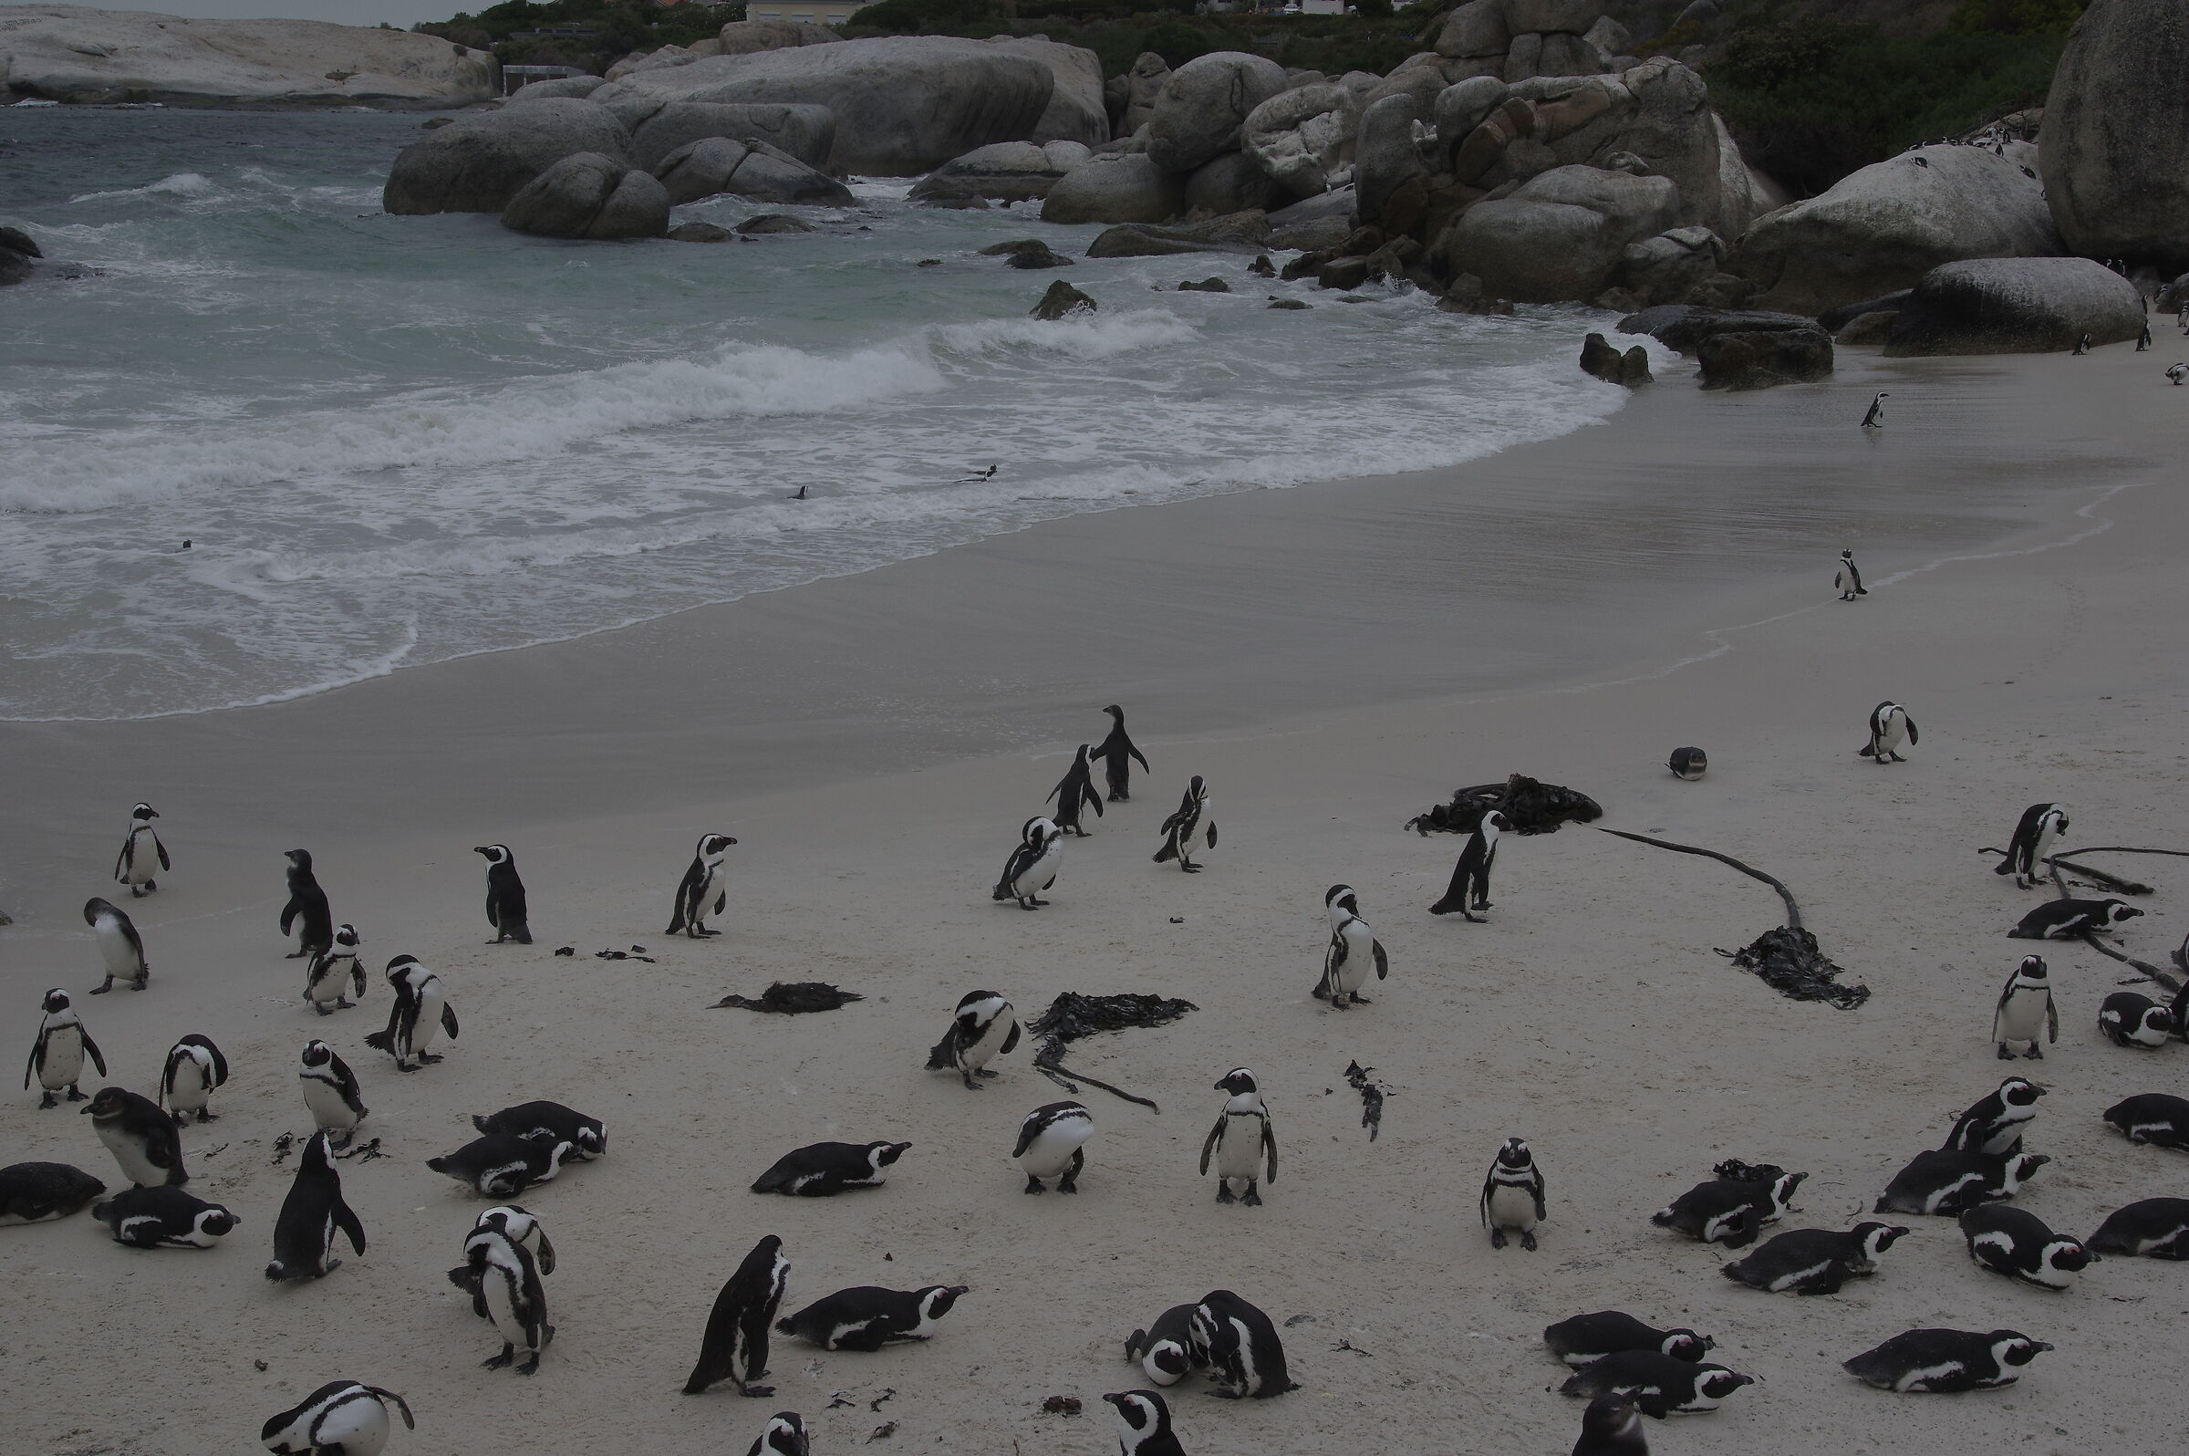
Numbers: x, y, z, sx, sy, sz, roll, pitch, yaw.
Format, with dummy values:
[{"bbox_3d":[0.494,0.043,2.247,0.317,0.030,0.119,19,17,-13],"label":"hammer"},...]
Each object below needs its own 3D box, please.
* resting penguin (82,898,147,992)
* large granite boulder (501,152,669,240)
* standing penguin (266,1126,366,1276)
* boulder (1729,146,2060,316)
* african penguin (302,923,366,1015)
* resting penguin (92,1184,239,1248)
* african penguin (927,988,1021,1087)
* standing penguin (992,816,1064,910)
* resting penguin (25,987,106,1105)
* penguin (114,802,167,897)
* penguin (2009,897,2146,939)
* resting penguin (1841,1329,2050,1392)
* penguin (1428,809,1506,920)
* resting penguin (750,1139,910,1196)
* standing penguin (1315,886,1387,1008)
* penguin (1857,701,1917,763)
[{"bbox_3d":[-4.539,1.004,12.111,0.217,0.435,0.282,10,18,33],"label":"resting penguin"},{"bbox_3d":[-13.852,-14.431,71.000,4.600,2.500,3.800,0,15,0],"label":"large granite boulder"},{"bbox_3d":[-2.730,1.659,9.138,0.293,0.506,0.282,9,18,32],"label":"standing penguin"},{"bbox_3d":[17.416,-10.823,56.487,7.400,3.200,6.000,5,15,17],"label":"boulder"},{"bbox_3d":[-3.665,1.157,12.565,0.244,0.418,0.266,11,19,37],"label":"african penguin"},{"bbox_3d":[-3.454,1.808,9.705,0.557,0.203,0.221,1,15,5],"label":"resting penguin"},{"bbox_3d":[-0.559,1.370,11.736,0.380,0.440,0.250,12,19,38],"label":"african penguin"},{"bbox_3d":[-0.343,0.685,13.381,0.332,0.476,0.243,6,16,23],"label":"standing penguin"},{"bbox_3d":[-4.972,1.506,12.537,0.370,0.577,0.260,-6,16,-22],"label":"resting penguin"},{"bbox_3d":[-5.791,0.714,15.791,0.270,0.561,0.280,10,18,35],"label":"penguin"},{"bbox_3d":[4.782,0.924,12.752,0.620,0.200,0.240,1,15,5],"label":"penguin"},{"bbox_3d":[2.964,2.162,9.054,0.700,0.200,0.250,-1,15,-3],"label":"resting penguin"},{"bbox_3d":[1.883,0.684,13.173,0.383,0.571,0.212,1,15,3],"label":"penguin"},{"bbox_3d":[-1.074,1.760,10.599,0.660,0.200,0.250,-3,15,-13],"label":"resting penguin"},{"bbox_3d":[1.310,1.078,13.209,0.310,0.619,0.330,-12,19,-38],"label":"standing penguin"},{"bbox_3d":[4.985,0.017,16.429,0.280,0.390,0.300,-13,20,-40],"label":"penguin"}]

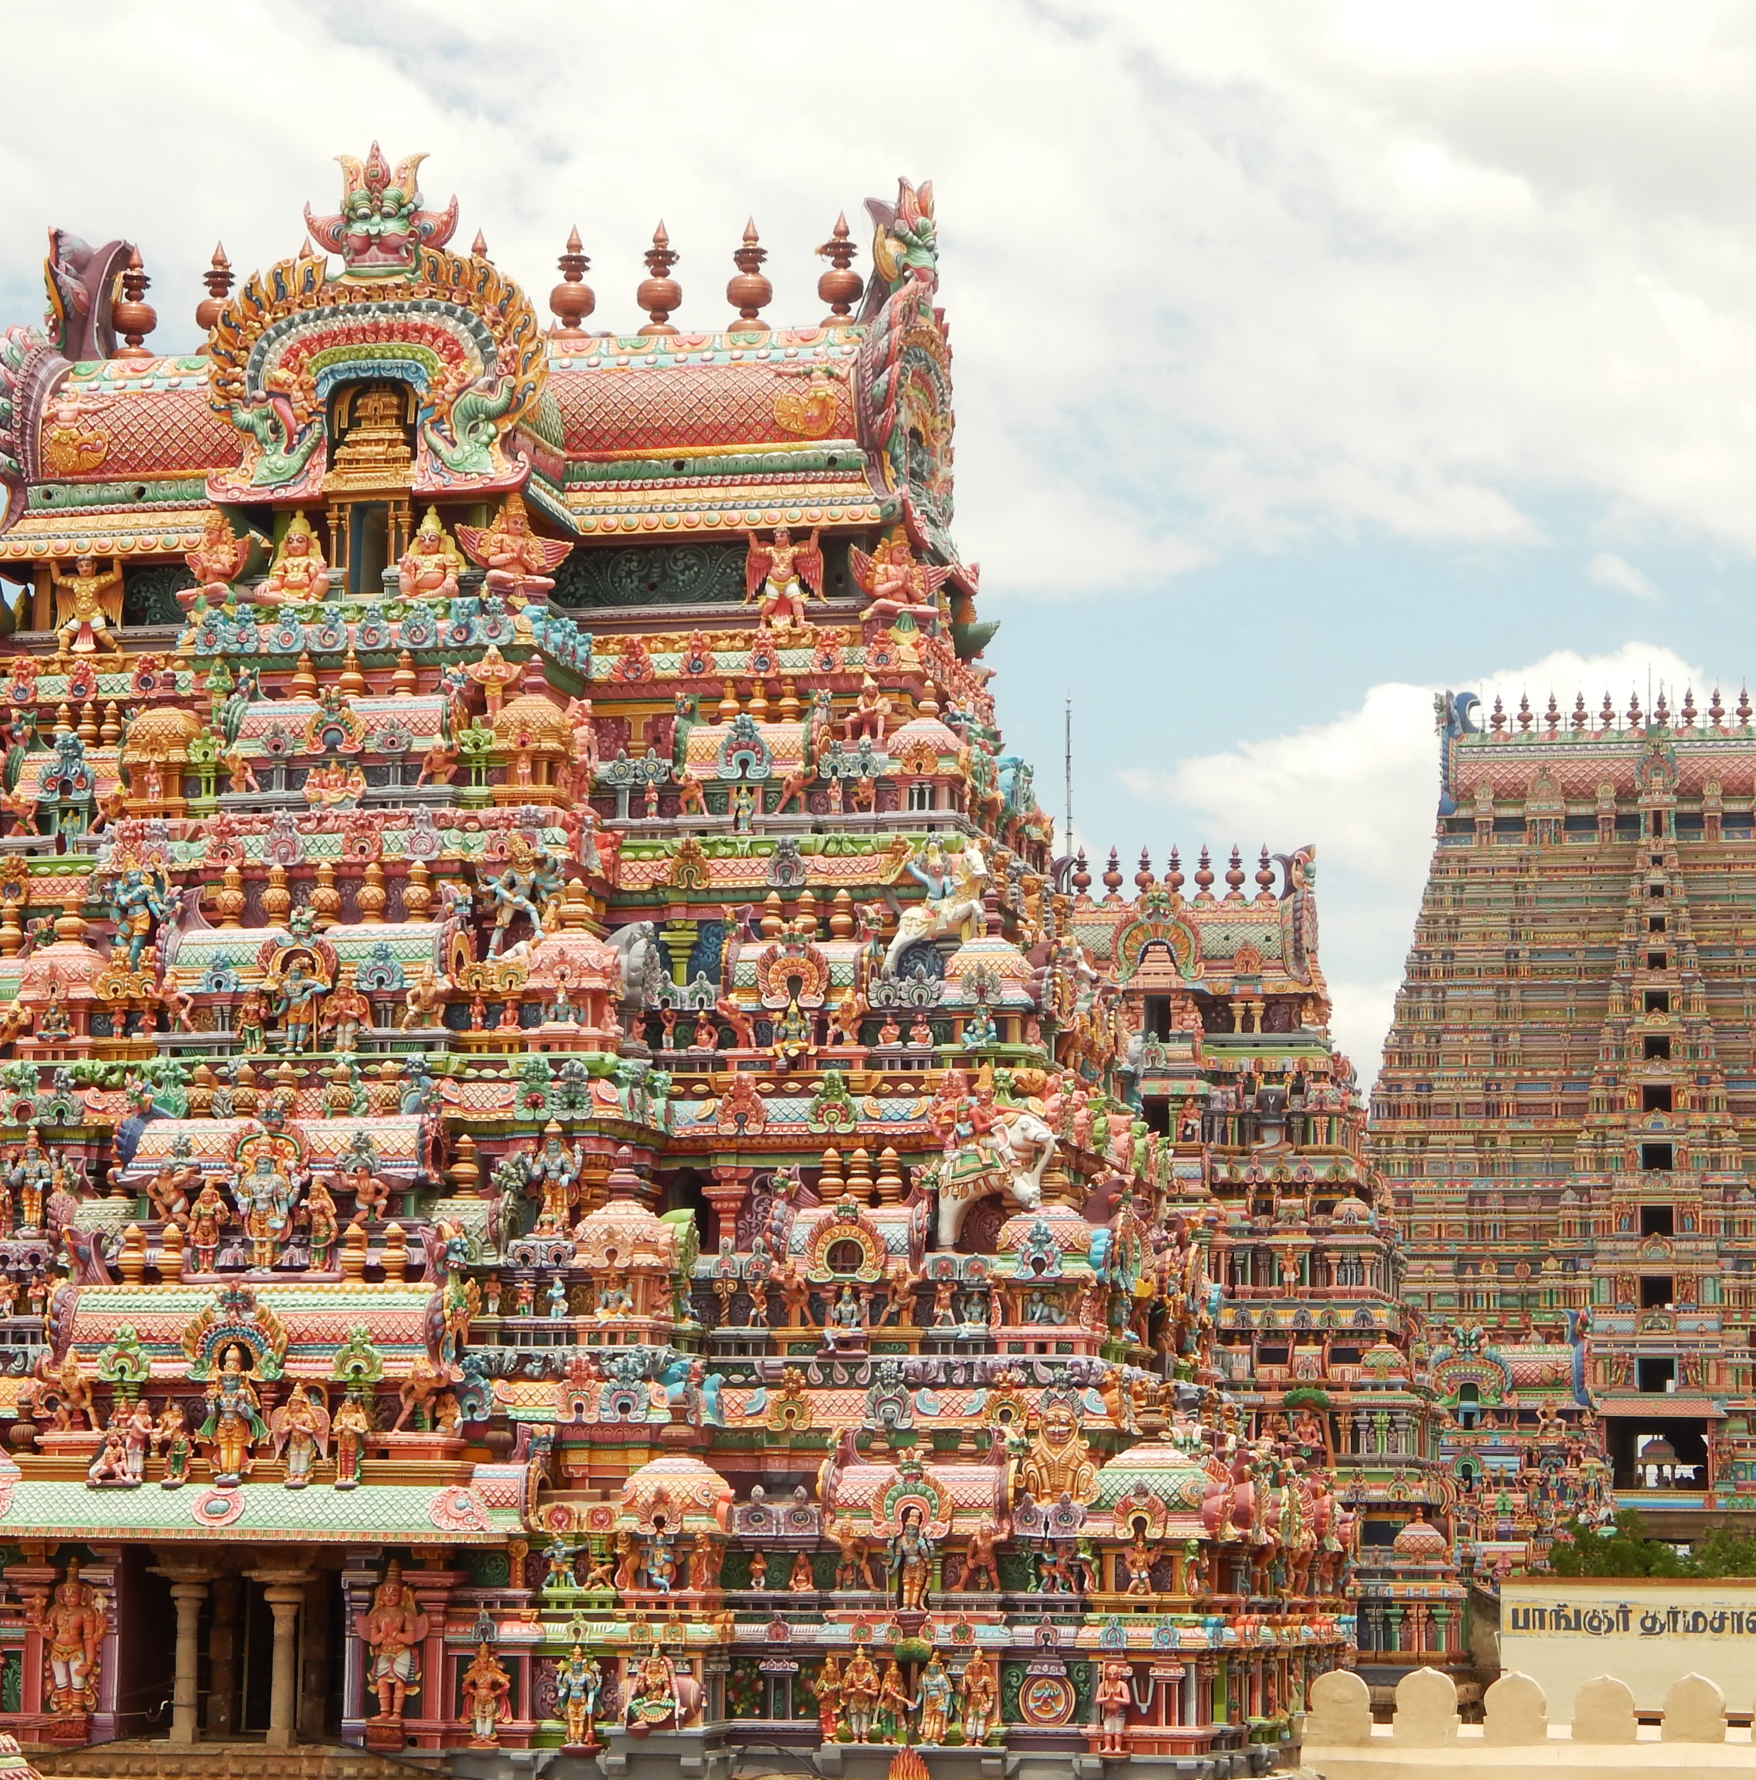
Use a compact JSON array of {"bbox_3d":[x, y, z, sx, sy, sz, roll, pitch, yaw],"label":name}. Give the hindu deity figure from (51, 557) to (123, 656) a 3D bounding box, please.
[{"bbox_3d":[-11.357,-4.044,67.857,1.081,1.341,0.600,-1,-9,13],"label":"hindu deity figure"}]

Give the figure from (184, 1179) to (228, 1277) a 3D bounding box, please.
[{"bbox_3d":[-8.773,4.399,61.833,0.541,1.260,0.420,-1,-9,11],"label":"figure"}]

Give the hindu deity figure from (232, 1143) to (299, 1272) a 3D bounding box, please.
[{"bbox_3d":[-7.982,4.118,61.622,0.843,1.739,0.550,-1,-9,11],"label":"hindu deity figure"}]

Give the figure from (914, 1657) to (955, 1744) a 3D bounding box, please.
[{"bbox_3d":[0.693,9.930,57.973,0.485,1.113,0.400,-1,-9,11],"label":"figure"}]

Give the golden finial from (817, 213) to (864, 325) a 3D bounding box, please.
[{"bbox_3d":[-0.551,-9.034,68.528,0.699,1.608,0.699,1,-8,0],"label":"golden finial"}]

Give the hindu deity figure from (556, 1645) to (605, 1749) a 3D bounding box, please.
[{"bbox_3d":[-3.717,10.043,58.904,0.605,1.270,0.450,-1,-9,11],"label":"hindu deity figure"}]

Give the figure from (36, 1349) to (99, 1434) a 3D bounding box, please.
[{"bbox_3d":[-9.552,5.906,55.705,0.720,0.989,0.480,-1,-9,13],"label":"figure"}]

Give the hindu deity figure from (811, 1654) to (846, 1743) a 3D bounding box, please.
[{"bbox_3d":[-0.604,9.750,57.070,0.426,1.075,0.400,0,-9,8],"label":"hindu deity figure"}]

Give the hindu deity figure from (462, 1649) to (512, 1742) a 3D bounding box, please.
[{"bbox_3d":[-4.409,9.090,53.459,0.473,1.084,0.360,-1,-9,13],"label":"hindu deity figure"}]

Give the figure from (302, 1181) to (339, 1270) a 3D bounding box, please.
[{"bbox_3d":[-7.050,4.243,59.858,0.472,1.135,0.420,-1,-9,13],"label":"figure"}]

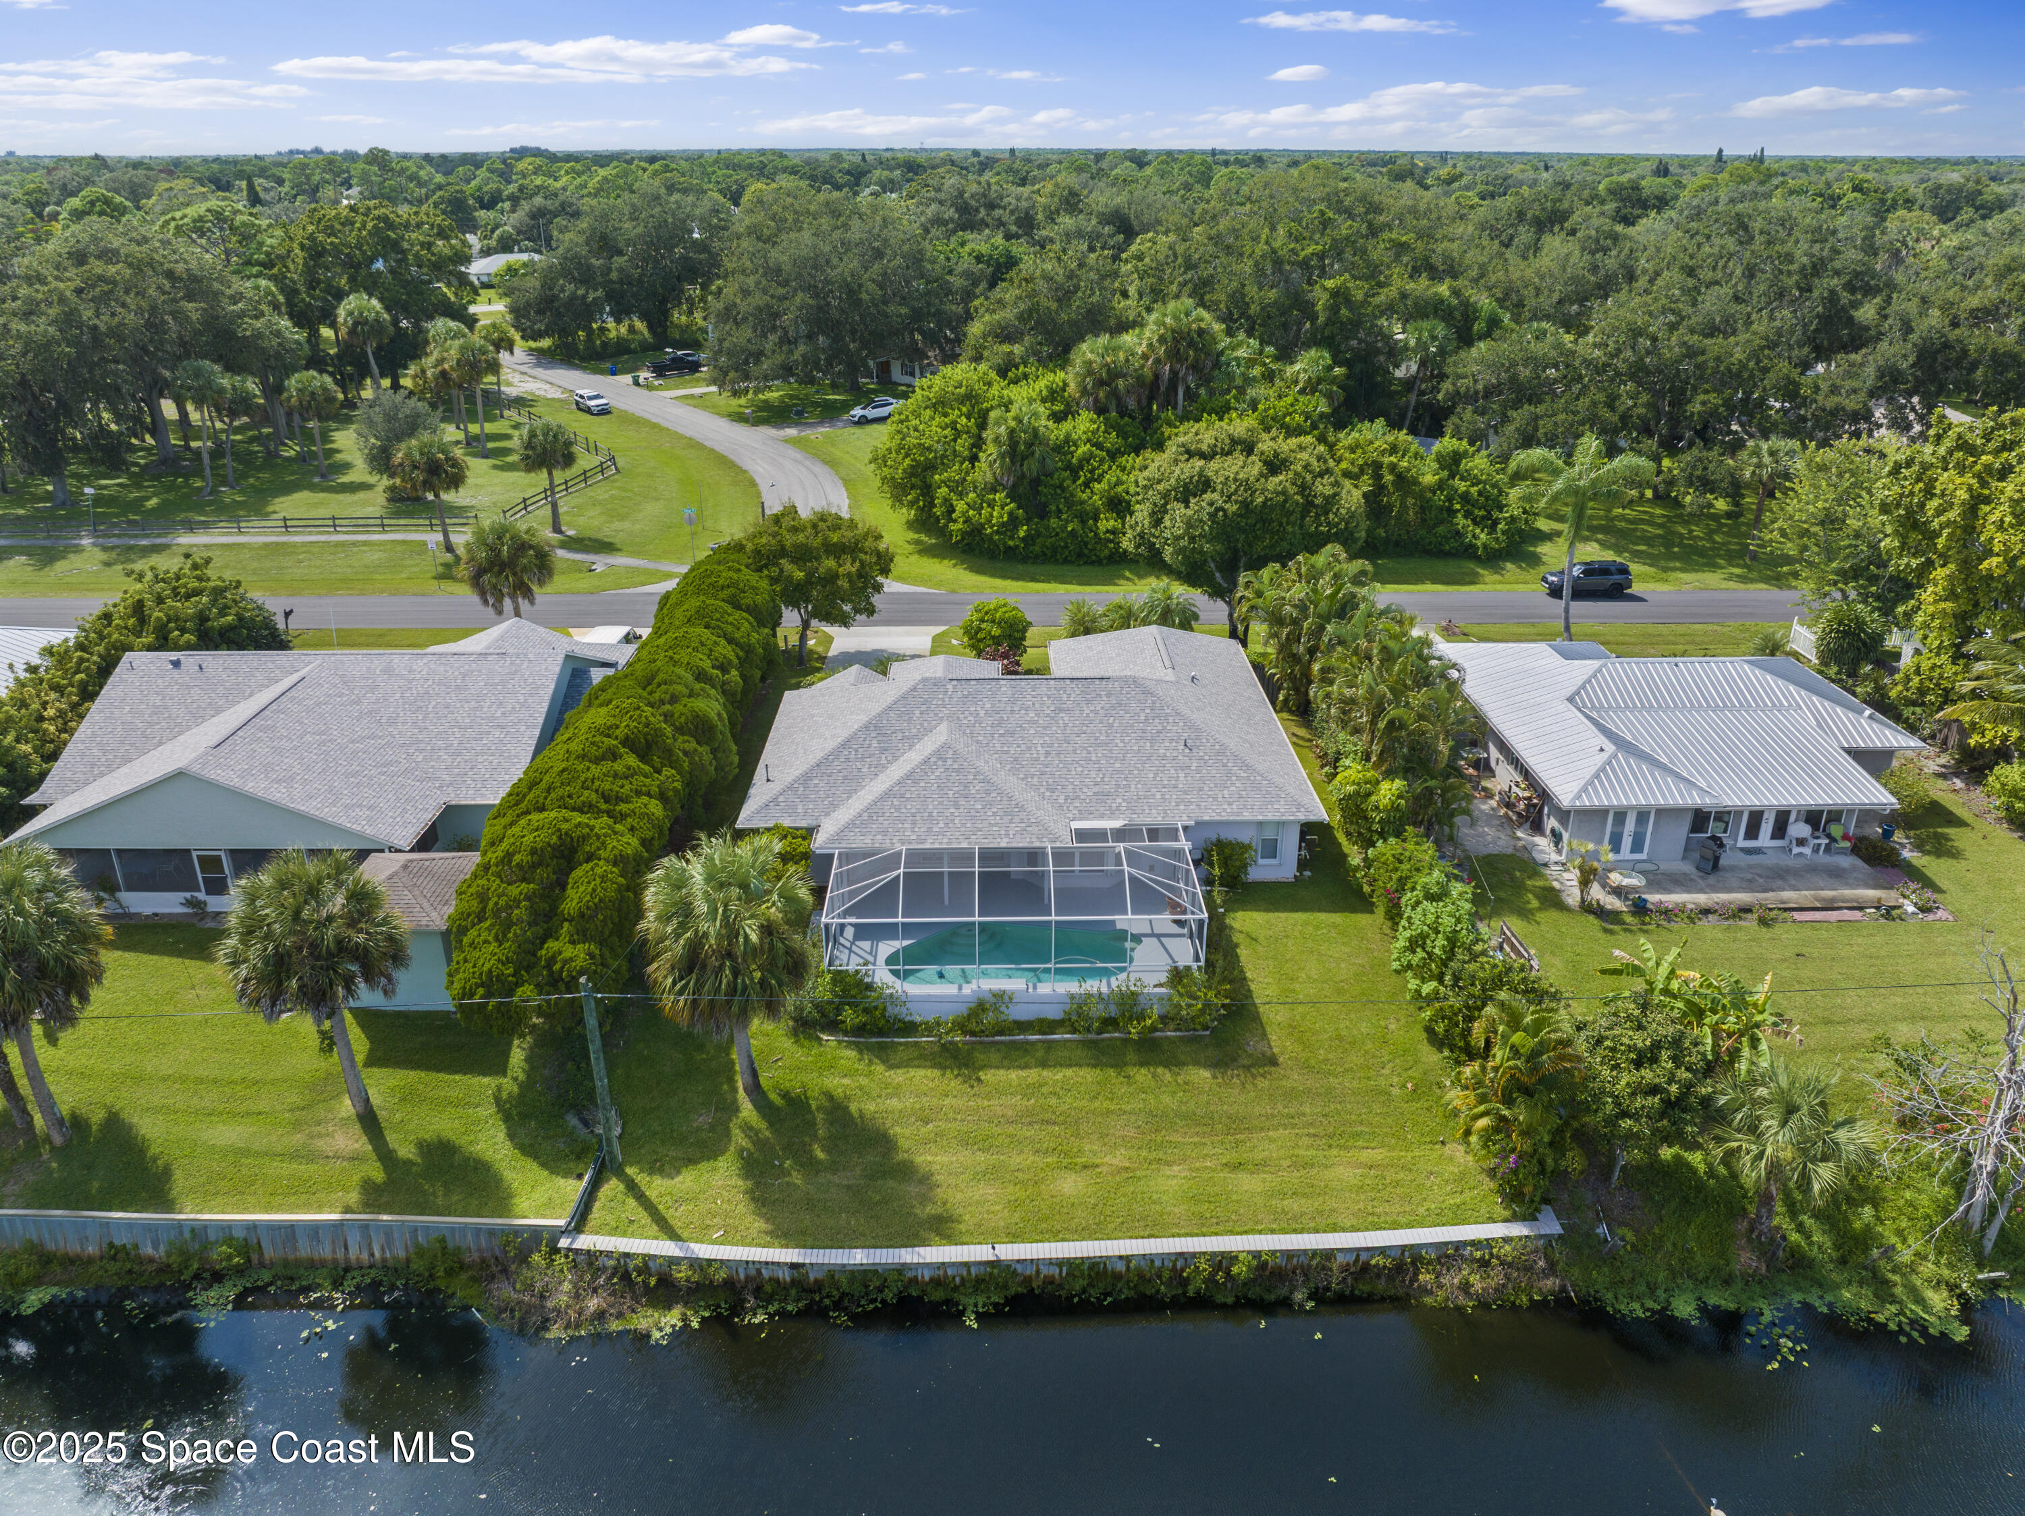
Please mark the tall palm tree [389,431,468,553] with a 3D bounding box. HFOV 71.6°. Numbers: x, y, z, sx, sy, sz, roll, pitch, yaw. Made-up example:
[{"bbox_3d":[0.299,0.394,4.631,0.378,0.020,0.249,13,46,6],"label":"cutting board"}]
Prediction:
[{"bbox_3d":[-37.755,-17.310,91.661,5.120,8.000,5.120,0,23,0],"label":"tall palm tree"}]

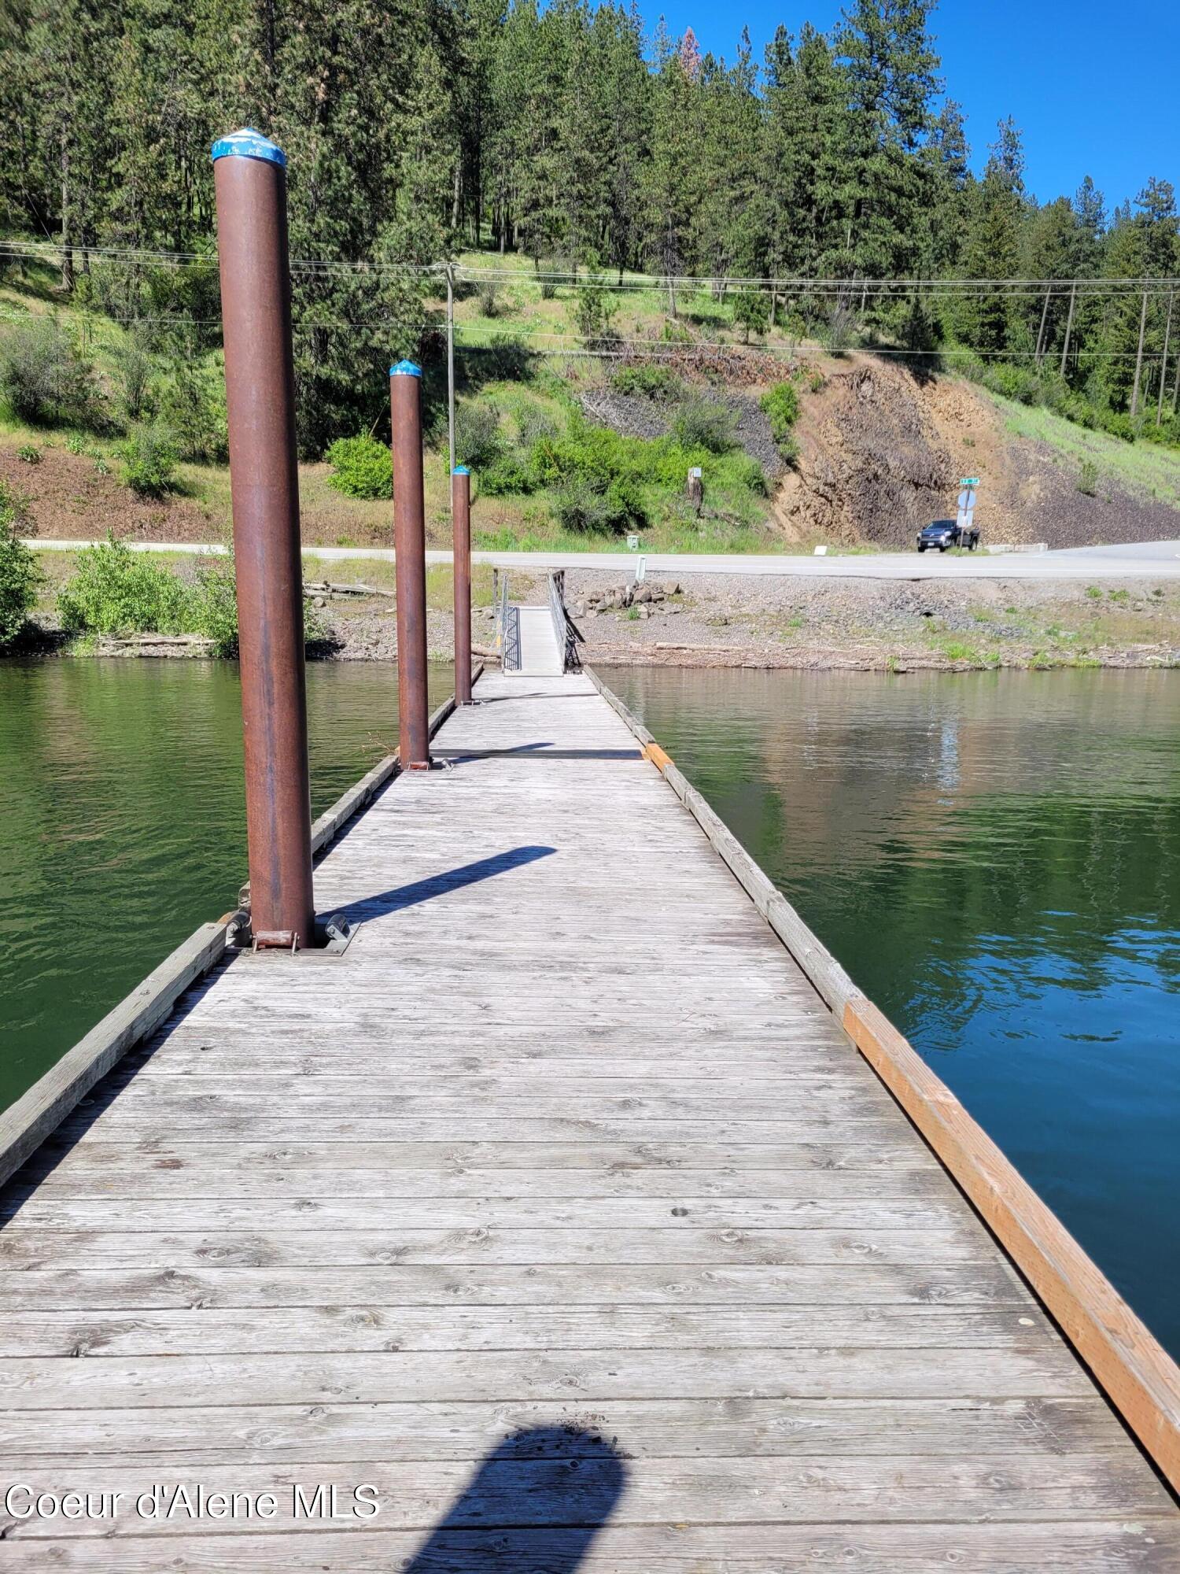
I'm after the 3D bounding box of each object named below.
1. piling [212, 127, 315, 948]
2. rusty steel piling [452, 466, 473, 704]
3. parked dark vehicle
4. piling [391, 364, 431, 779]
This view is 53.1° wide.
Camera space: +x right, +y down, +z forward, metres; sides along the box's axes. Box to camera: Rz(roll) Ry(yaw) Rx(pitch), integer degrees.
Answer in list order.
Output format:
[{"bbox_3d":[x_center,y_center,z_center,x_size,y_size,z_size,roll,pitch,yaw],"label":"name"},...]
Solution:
[{"bbox_3d":[-1.340,-0.963,4.939,0.271,3.286,0.271,0,9,-2],"label":"piling"},{"bbox_3d":[-1.951,-3.055,18.012,0.271,3.564,0.271,0,9,-2],"label":"rusty steel piling"},{"bbox_3d":[20.900,-14.650,68.900,1.970,1.870,5.600,7,11,37],"label":"parked dark vehicle"},{"bbox_3d":[-1.611,-1.970,10.643,0.271,3.593,0.271,0,9,-2],"label":"piling"}]

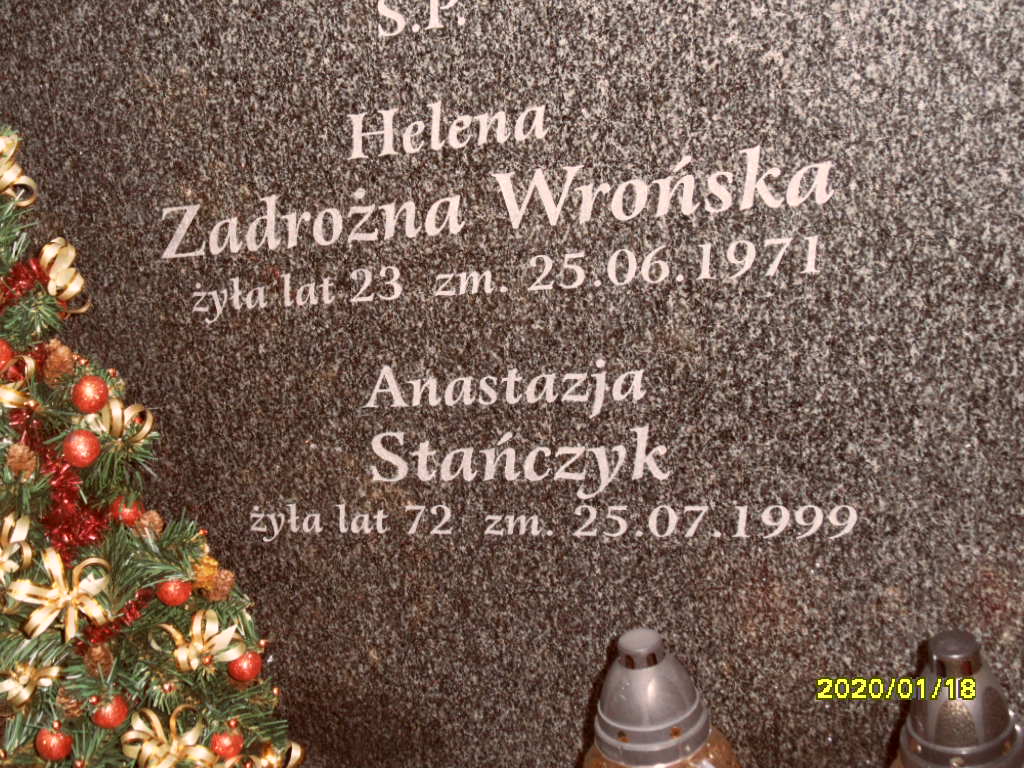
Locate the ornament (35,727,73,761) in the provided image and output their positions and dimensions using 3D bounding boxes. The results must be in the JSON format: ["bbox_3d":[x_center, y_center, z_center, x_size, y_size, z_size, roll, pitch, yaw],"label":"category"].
[{"bbox_3d":[-0.341,0.268,1.100,0.028,0.026,0.028,-19,24,-17],"label":"ornament"}]

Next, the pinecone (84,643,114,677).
[{"bbox_3d":[-0.310,0.207,1.110,0.023,0.028,0.023,-19,24,-17],"label":"pinecone"}]

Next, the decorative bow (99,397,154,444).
[{"bbox_3d":[-0.289,0.027,1.110,0.030,0.036,0.042,8,29,38],"label":"decorative bow"}]

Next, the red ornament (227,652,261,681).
[{"bbox_3d":[-0.207,0.218,1.150,0.027,0.027,0.027,-11,18,-6],"label":"red ornament"}]

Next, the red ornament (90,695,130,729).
[{"bbox_3d":[-0.299,0.244,1.100,0.028,0.026,0.028,-19,24,-17],"label":"red ornament"}]

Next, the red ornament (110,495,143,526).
[{"bbox_3d":[-0.299,0.098,1.150,0.027,0.027,0.027,-11,18,-6],"label":"red ornament"}]

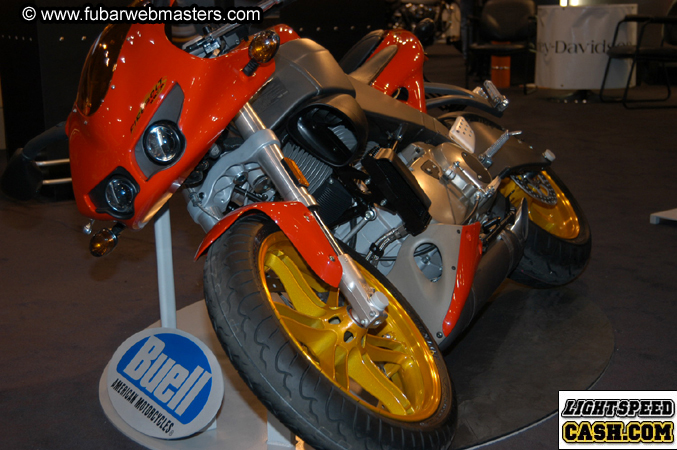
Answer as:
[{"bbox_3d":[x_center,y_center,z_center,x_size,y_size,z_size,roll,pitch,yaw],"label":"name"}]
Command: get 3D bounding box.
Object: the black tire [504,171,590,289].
[{"bbox_3d":[0.497,-0.080,3.386,0.630,0.180,0.630,46,26,7],"label":"black tire"}]

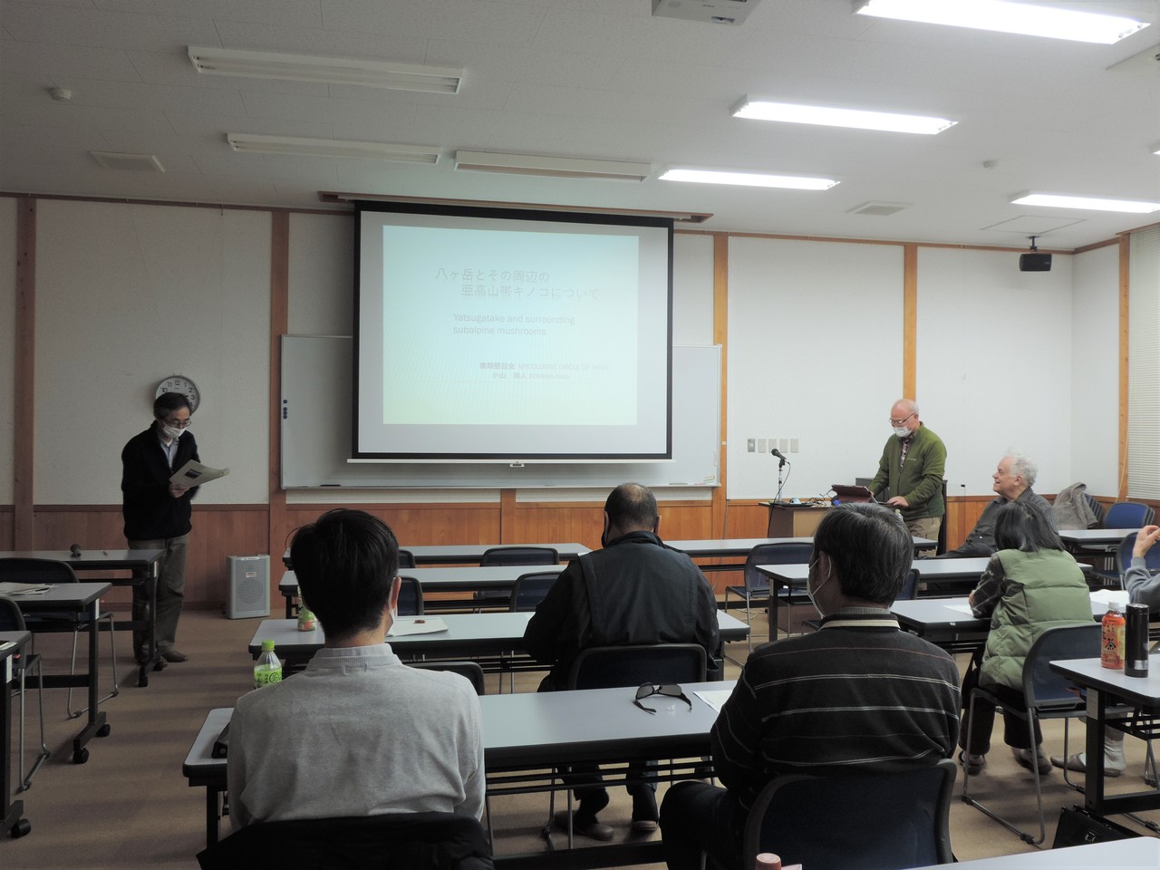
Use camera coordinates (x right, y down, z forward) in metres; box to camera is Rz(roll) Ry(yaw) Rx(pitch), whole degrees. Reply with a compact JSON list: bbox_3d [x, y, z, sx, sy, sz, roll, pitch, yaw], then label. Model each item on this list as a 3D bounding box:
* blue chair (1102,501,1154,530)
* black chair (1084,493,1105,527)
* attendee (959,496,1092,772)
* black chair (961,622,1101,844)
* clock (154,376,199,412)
[{"bbox_3d":[4.629,0.996,8.858,0.550,0.800,0.510,0,0,-14],"label":"blue chair"},{"bbox_3d":[4.511,1.007,9.518,0.570,0.840,0.510,0,0,-14],"label":"black chair"},{"bbox_3d":[1.772,0.835,3.984,0.530,1.155,0.770,0,0,-14],"label":"attendee"},{"bbox_3d":[1.788,1.028,3.740,0.520,0.770,0.530,0,0,-14],"label":"black chair"},{"bbox_3d":[-3.106,-0.284,7.769,0.340,0.340,0.050,0,0,-13],"label":"clock"}]

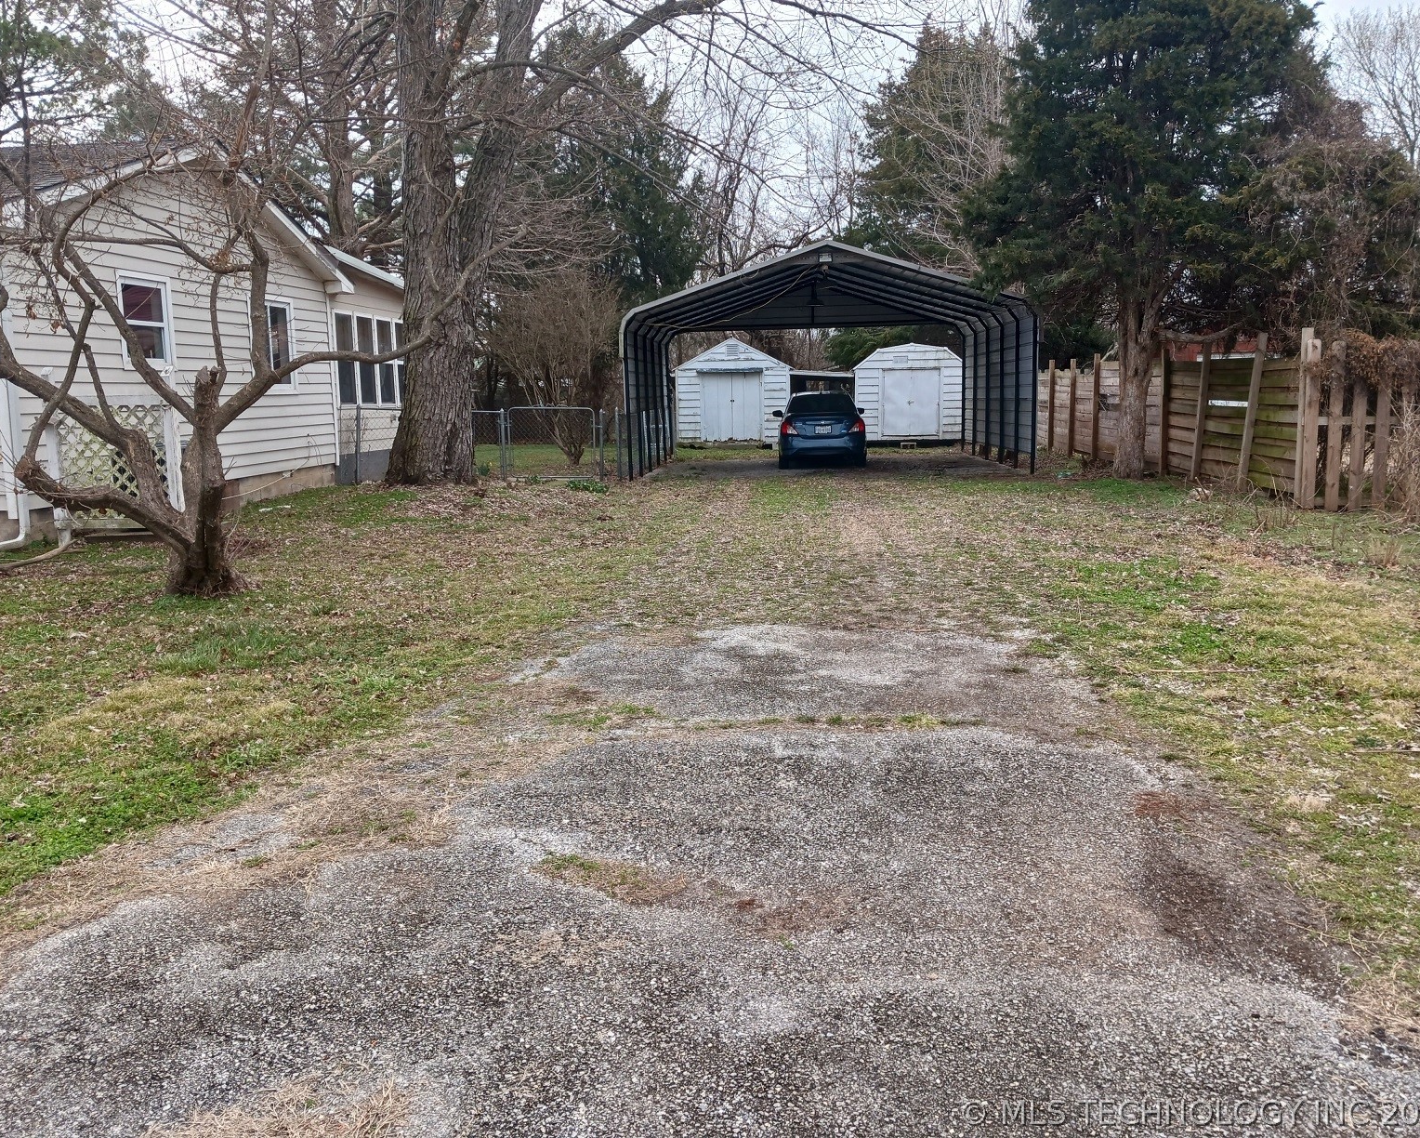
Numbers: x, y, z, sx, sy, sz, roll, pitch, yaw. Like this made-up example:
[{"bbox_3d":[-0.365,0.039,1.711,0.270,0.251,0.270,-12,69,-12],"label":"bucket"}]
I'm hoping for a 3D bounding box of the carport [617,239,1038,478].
[{"bbox_3d":[2.282,-4.125,24.117,7.124,4.006,8.408,-1,9,3],"label":"carport"}]

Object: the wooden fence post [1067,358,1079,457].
[{"bbox_3d":[7.675,-3.417,25.074,0.105,2.075,0.105,-1,9,3],"label":"wooden fence post"}]

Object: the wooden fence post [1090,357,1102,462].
[{"bbox_3d":[7.605,-3.176,23.342,0.105,2.102,0.105,-1,9,3],"label":"wooden fence post"}]

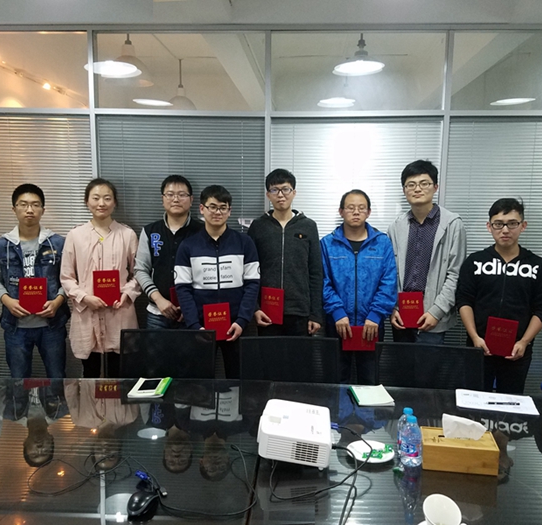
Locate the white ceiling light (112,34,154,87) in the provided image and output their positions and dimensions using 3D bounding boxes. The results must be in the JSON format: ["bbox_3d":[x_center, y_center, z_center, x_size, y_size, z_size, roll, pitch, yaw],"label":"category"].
[{"bbox_3d":[-1.050,-1.510,3.930,0.390,0.310,0.390,1,8,0],"label":"white ceiling light"}]

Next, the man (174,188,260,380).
[{"bbox_3d":[-0.312,0.384,3.043,0.500,1.647,0.340,0,8,-6],"label":"man"}]

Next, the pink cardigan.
[{"bbox_3d":[-1.005,0.162,3.144,0.470,0.810,0.290,-1,8,-8],"label":"pink cardigan"}]

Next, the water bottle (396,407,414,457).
[{"bbox_3d":[0.455,0.566,1.759,0.067,0.162,0.067,1,8,0],"label":"water bottle"}]

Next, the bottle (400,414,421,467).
[{"bbox_3d":[0.459,0.574,1.698,0.067,0.162,0.067,1,8,0],"label":"bottle"}]

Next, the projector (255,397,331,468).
[{"bbox_3d":[0.085,0.574,1.783,0.228,0.090,0.280,8,8,3],"label":"projector"}]

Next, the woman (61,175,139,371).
[{"bbox_3d":[-0.996,0.339,3.200,0.470,1.679,0.330,-1,8,-8],"label":"woman"}]

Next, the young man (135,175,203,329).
[{"bbox_3d":[-0.583,0.328,3.218,0.480,1.704,0.330,-1,8,-8],"label":"young man"}]

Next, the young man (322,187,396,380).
[{"bbox_3d":[0.493,0.388,3.124,0.470,1.633,0.330,1,8,6],"label":"young man"}]

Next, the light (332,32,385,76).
[{"bbox_3d":[0.660,-1.537,3.924,0.400,0.270,0.400,1,8,0],"label":"light"}]

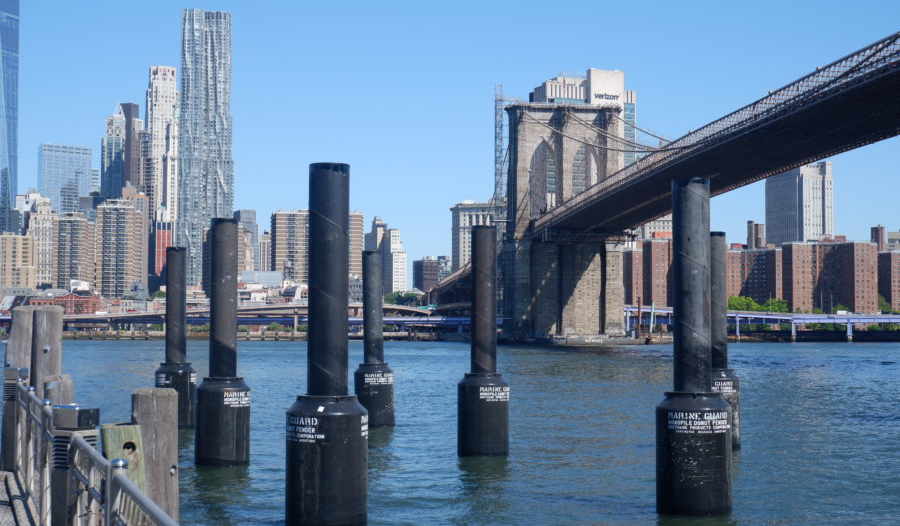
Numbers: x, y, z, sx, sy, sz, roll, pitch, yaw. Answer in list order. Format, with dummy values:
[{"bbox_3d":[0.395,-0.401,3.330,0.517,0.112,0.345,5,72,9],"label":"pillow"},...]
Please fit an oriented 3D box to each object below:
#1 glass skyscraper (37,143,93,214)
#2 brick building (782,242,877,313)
[{"bbox_3d":[-477.038,-30.994,1668.485,58.000,226.000,43.000,2,-3,-32],"label":"glass skyscraper"},{"bbox_3d":[195.725,13.451,696.236,34.000,47.000,34.000,2,-3,-30],"label":"brick building"}]

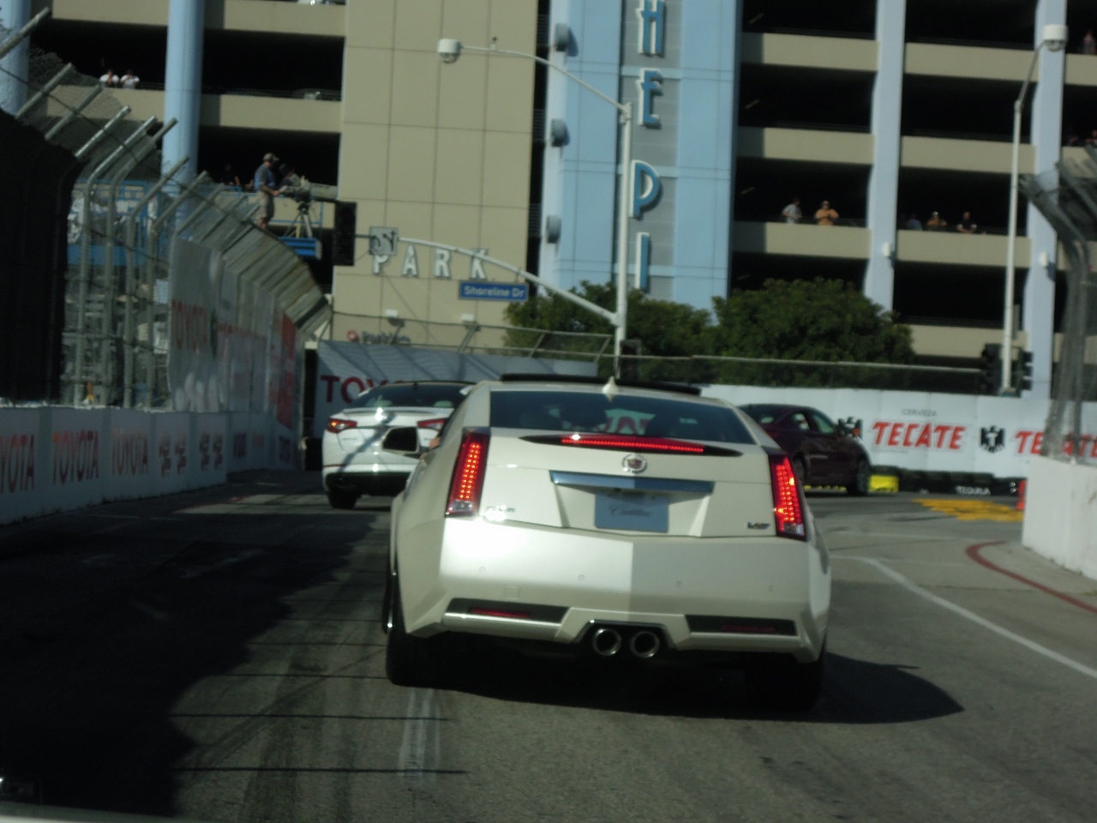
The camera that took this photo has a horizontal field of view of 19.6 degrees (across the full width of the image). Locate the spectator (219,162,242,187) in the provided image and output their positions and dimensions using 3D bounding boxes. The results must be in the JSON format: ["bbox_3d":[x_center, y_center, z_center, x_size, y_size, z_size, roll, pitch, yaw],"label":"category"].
[{"bbox_3d":[-10.386,-7.205,102.997,0.560,1.720,0.400,3,0,-9],"label":"spectator"}]

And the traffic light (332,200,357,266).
[{"bbox_3d":[-5.480,-4.786,85.500,0.600,1.680,0.450,2,0,-3],"label":"traffic light"}]

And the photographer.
[{"bbox_3d":[-5.788,-4.418,64.997,0.580,1.800,0.500,3,0,7],"label":"photographer"}]

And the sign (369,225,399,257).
[{"bbox_3d":[-4.451,-4.578,85.500,0.760,0.760,0.040,2,0,-3],"label":"sign"}]

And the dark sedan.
[{"bbox_3d":[3.909,0.626,53.127,1.840,1.460,4.800,2,0,27],"label":"dark sedan"}]

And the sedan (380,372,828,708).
[{"bbox_3d":[0.221,0.534,15.300,1.880,1.430,4.790,4,0,-3],"label":"sedan"}]

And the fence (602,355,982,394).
[{"bbox_3d":[4.654,0.034,61.005,7.400,2.000,0.100,2,0,0],"label":"fence"}]

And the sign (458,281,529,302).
[{"bbox_3d":[-1.480,-3.226,85.500,1.840,0.470,0.060,2,0,-2],"label":"sign"}]

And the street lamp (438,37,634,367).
[{"bbox_3d":[-0.445,-4.055,79.589,5.050,10.700,0.580,3,0,-10],"label":"street lamp"}]

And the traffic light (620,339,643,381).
[{"bbox_3d":[2.077,-1.213,79.798,0.530,1.200,0.420,3,0,-5],"label":"traffic light"}]

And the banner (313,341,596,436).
[{"bbox_3d":[-1.556,-0.298,59.250,0.100,1.750,9.200,2,0,34],"label":"banner"}]

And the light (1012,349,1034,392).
[{"bbox_3d":[12.203,-1.077,81.300,0.480,1.080,0.360,2,0,6],"label":"light"}]

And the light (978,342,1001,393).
[{"bbox_3d":[11.320,-1.076,81.200,0.500,1.300,0.580,2,0,-41],"label":"light"}]

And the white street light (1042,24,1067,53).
[{"bbox_3d":[12.365,-9.104,77.300,0.620,0.660,0.640,2,0,0],"label":"white street light"}]

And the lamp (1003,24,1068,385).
[{"bbox_3d":[12.000,-3.970,79.200,0.650,10.900,4.500,2,0,-3],"label":"lamp"}]

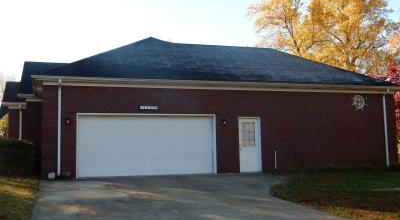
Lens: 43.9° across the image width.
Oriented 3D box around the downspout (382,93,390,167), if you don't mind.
[{"bbox_3d":[7.732,0.839,20.602,0.100,2.990,0.100,1,-6,-18],"label":"downspout"}]

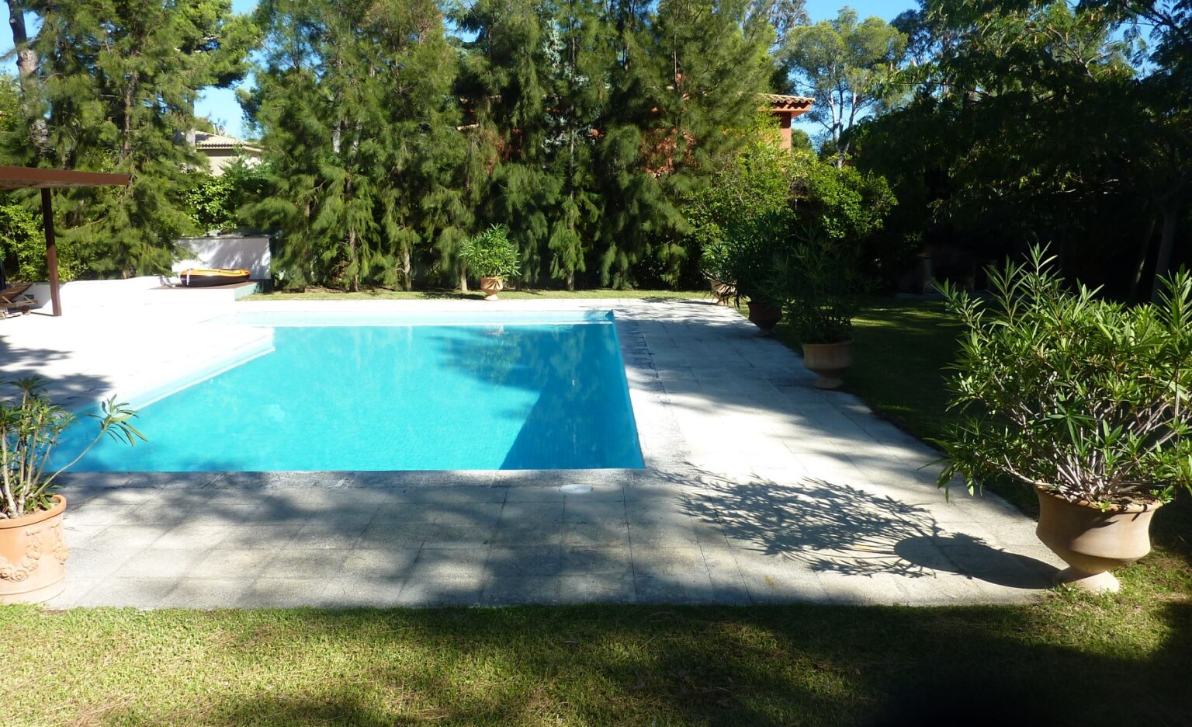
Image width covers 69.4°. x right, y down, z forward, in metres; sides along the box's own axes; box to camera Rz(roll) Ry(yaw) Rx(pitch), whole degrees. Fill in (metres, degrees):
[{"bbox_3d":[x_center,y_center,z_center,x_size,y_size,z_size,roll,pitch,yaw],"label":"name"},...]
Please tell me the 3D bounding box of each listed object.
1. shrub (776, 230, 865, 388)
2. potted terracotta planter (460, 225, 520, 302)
[{"bbox_3d":[2.347,-0.584,9.019,0.909,1.651,0.882,0,10,-1],"label":"shrub"},{"bbox_3d":[-2.372,-2.272,19.346,1.320,1.660,1.250,0,10,0],"label":"potted terracotta planter"}]

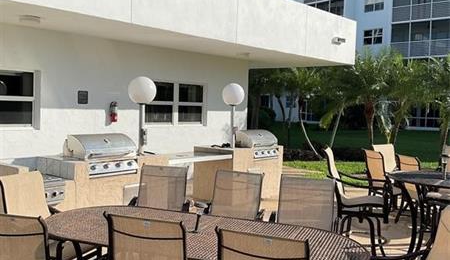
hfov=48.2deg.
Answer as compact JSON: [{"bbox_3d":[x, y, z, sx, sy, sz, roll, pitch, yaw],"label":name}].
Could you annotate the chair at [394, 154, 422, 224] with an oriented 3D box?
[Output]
[{"bbox_3d":[2.877,0.889,7.442,0.670,0.990,0.610,1,3,-20],"label":"chair"}]

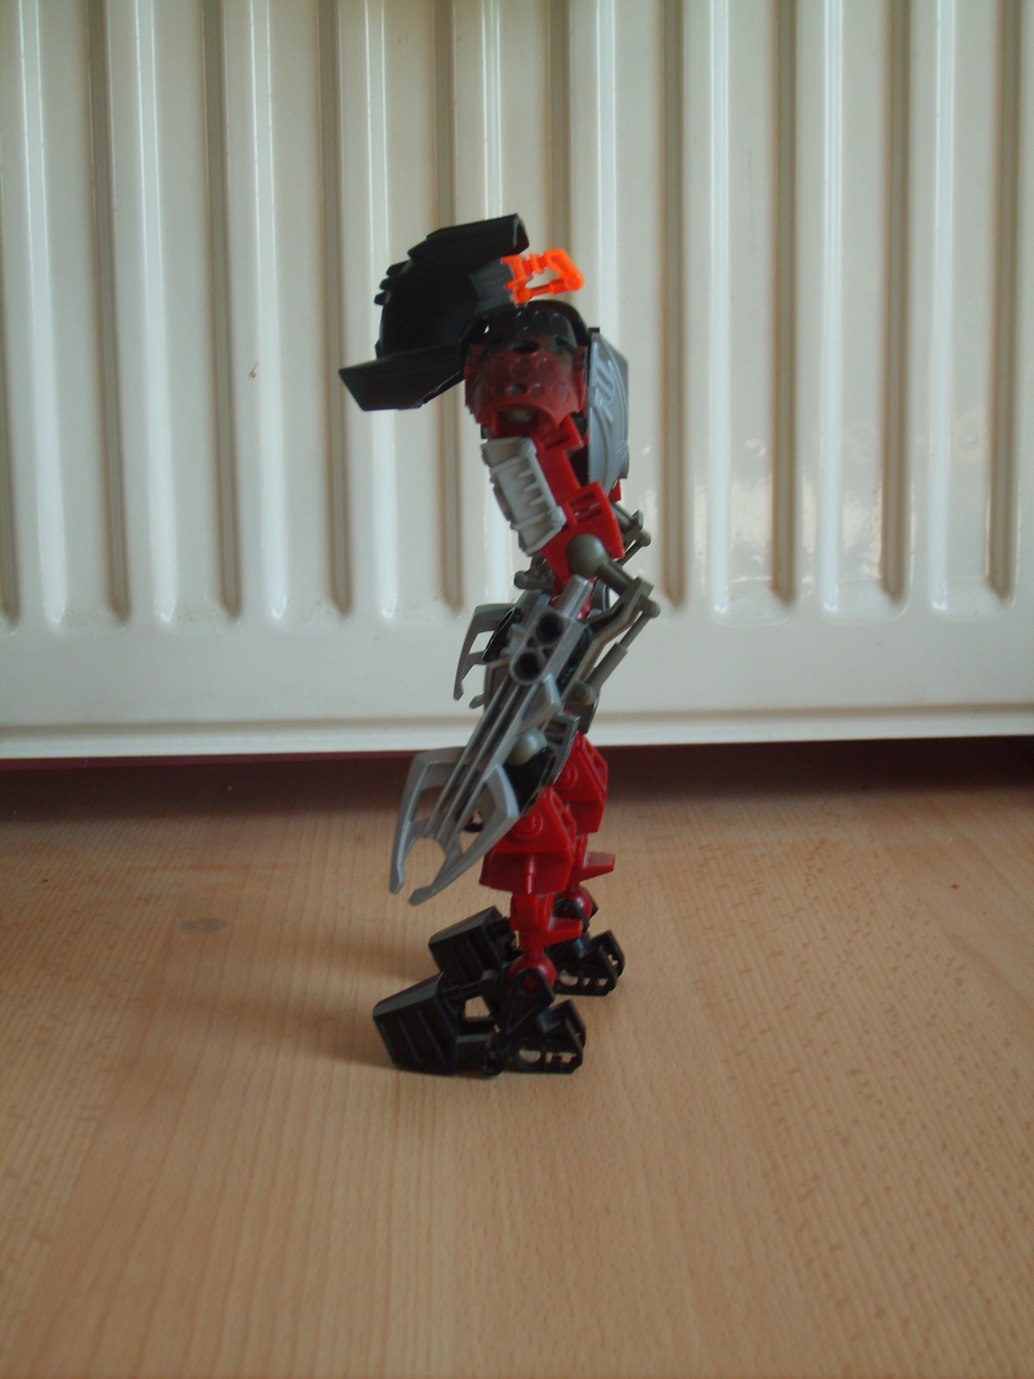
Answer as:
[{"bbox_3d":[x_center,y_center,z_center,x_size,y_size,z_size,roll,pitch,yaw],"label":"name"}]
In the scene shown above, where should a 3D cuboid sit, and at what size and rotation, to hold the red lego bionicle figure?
[{"bbox_3d":[-0.001,-0.013,0.453,0.068,0.178,0.102,2,12,11],"label":"red lego bionicle figure"}]

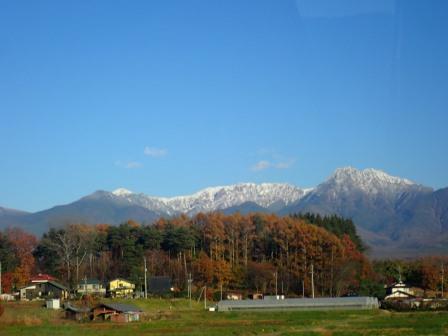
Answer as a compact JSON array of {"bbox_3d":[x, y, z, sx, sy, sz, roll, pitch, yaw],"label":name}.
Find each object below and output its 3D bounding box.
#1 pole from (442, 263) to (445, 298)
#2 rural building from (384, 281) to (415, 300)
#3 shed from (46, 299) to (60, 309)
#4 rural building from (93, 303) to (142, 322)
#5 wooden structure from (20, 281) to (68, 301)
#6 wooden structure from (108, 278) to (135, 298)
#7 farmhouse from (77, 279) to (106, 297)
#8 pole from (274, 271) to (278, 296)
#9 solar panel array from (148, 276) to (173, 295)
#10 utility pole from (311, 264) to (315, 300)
[{"bbox_3d":[62.670,32.450,370.000,0.500,10.000,0.400,0,-5,0],"label":"pole"},{"bbox_3d":[47.190,33.530,350.000,8.000,6.000,8.000,-1,-5,3],"label":"rural building"},{"bbox_3d":[-38.210,30.430,290.000,2.300,2.300,2.200,3,-6,-33],"label":"shed"},{"bbox_3d":[-21.640,29.470,263.000,7.300,4.000,7.600,-4,-6,35],"label":"rural building"},{"bbox_3d":[-44.950,30.640,325.000,10.000,5.600,8.500,-2,-6,18],"label":"wooden structure"},{"bbox_3d":[-28.770,34.130,365.000,6.800,5.800,8.000,-1,-5,6],"label":"wooden structure"},{"bbox_3d":[-37.880,34.160,370.000,8.200,5.100,6.500,0,-5,-3],"label":"farmhouse"},{"bbox_3d":[16.320,36.160,400.000,0.500,9.000,0.400,0,-5,0],"label":"pole"},{"bbox_3d":[-18.890,35.014,385.000,6.600,5.400,5.500,-1,-7,-3],"label":"solar panel array"},{"bbox_3d":[24.010,30.830,350.000,0.500,10.500,0.400,0,-5,0],"label":"utility pole"}]

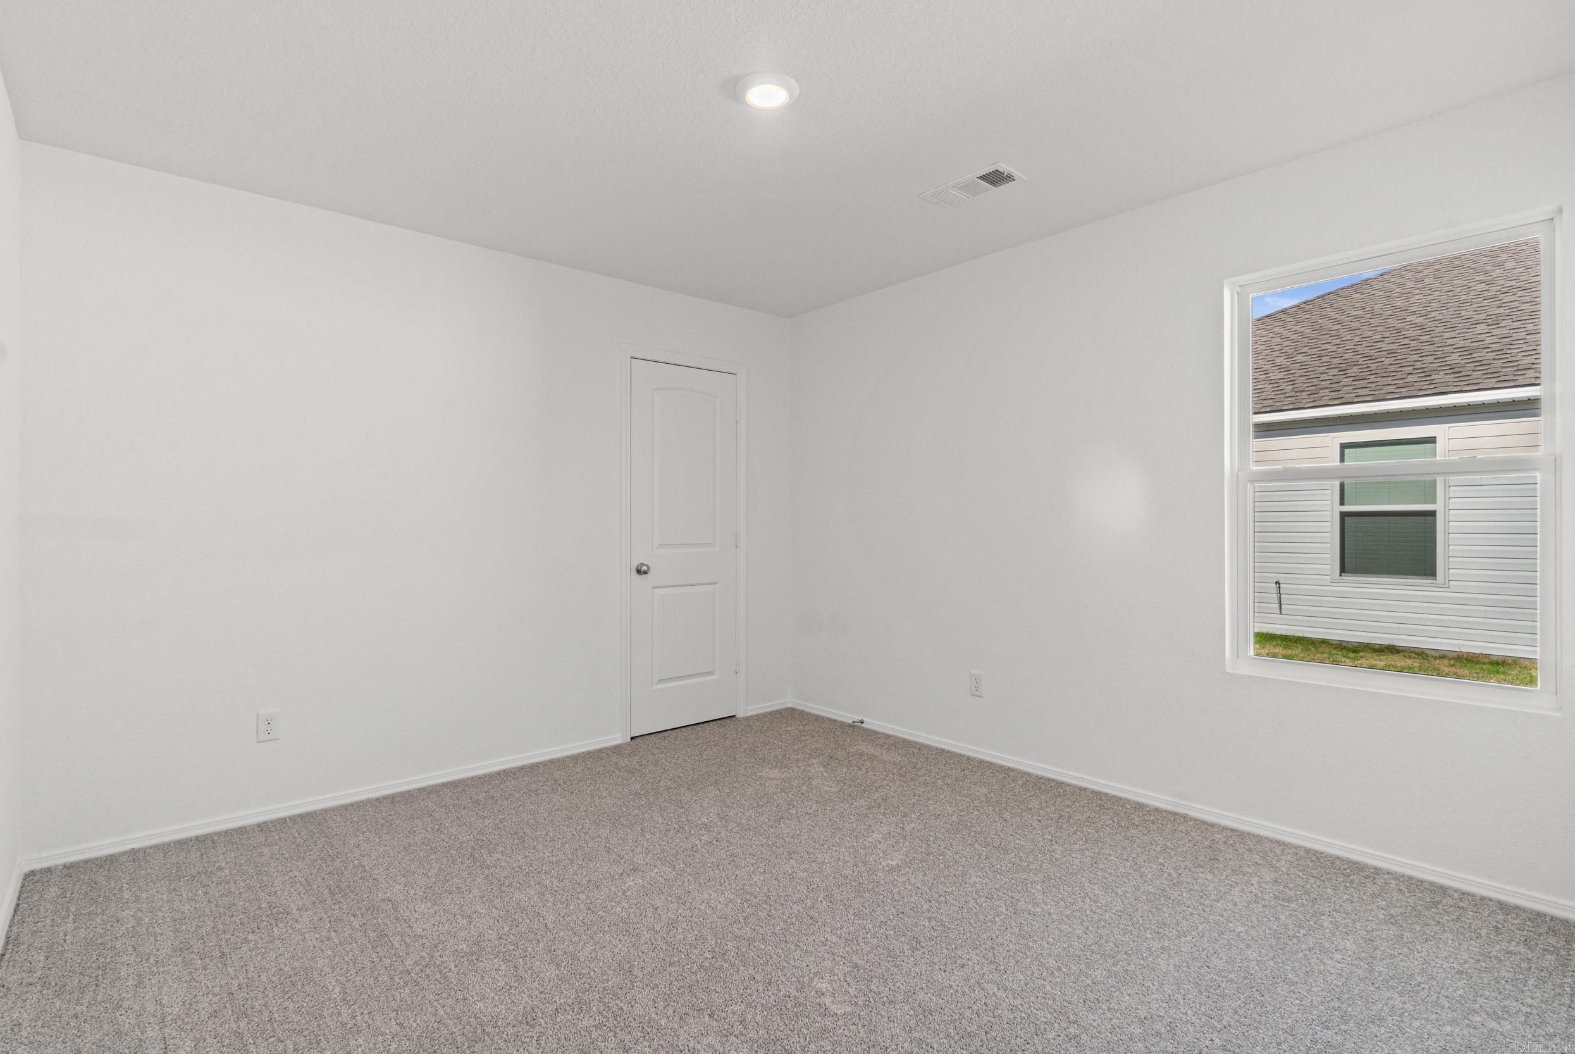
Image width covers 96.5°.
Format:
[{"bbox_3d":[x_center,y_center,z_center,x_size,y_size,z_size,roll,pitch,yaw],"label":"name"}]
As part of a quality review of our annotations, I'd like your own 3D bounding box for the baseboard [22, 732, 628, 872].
[{"bbox_3d":[-1.705,1.117,3.004,2.154,0.050,0.014,0,0,-39],"label":"baseboard"}]

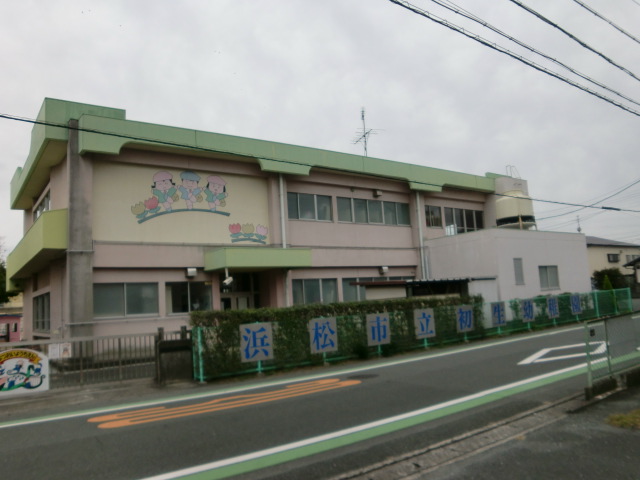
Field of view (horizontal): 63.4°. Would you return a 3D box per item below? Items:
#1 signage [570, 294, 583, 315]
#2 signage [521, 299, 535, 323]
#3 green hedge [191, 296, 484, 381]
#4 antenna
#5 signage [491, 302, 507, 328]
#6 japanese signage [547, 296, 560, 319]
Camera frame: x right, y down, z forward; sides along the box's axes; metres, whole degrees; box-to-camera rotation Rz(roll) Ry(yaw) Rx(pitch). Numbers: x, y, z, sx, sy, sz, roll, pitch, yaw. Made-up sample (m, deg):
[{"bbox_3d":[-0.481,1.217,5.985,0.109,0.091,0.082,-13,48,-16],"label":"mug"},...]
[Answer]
[{"bbox_3d":[11.153,2.817,22.451,0.890,0.870,0.050,3,-9,-39],"label":"signage"},{"bbox_3d":[8.034,2.722,19.913,0.890,0.870,0.050,3,-9,-39],"label":"signage"},{"bbox_3d":[1.359,2.595,15.105,10.750,1.530,0.750,3,-9,-39],"label":"green hedge"},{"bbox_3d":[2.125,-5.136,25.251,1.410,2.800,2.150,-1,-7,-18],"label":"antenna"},{"bbox_3d":[6.475,2.675,18.645,0.890,0.870,0.050,3,-9,-39],"label":"signage"},{"bbox_3d":[9.582,2.770,21.173,0.890,0.870,0.050,3,-9,-39],"label":"japanese signage"}]

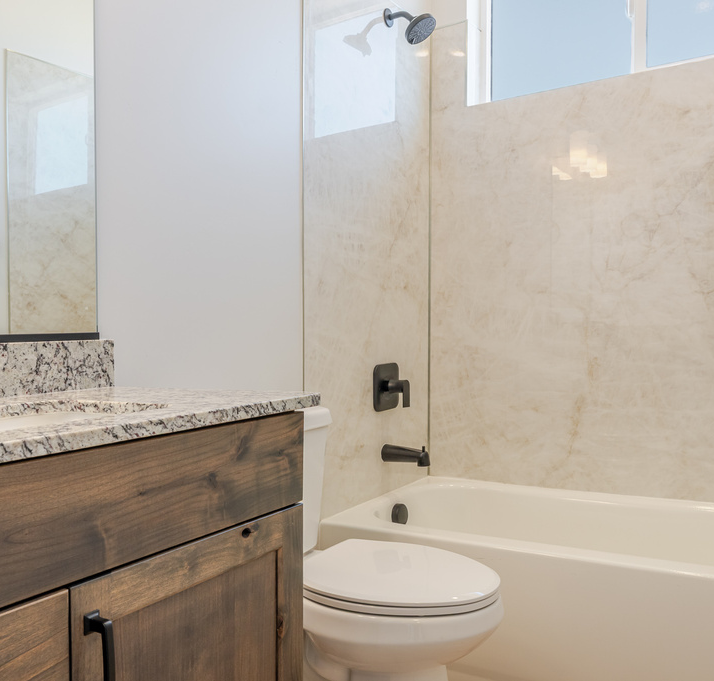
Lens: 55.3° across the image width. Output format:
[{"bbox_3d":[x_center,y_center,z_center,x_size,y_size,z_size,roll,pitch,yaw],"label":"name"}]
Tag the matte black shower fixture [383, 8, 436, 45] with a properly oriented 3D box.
[{"bbox_3d":[0.188,-1.135,2.438,0.200,0.153,0.116,0,1,31],"label":"matte black shower fixture"}]

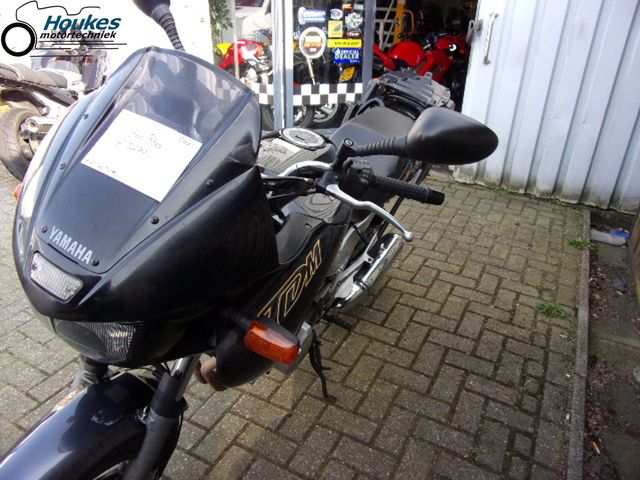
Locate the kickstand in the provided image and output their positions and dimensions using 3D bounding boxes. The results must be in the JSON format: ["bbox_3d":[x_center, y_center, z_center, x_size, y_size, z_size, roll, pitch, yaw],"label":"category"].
[{"bbox_3d":[0.008,0.457,1.608,0.075,0.315,0.070,1,26,31],"label":"kickstand"}]

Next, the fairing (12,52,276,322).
[{"bbox_3d":[-0.308,-0.081,0.788,0.420,0.430,0.370,28,35,17],"label":"fairing"}]

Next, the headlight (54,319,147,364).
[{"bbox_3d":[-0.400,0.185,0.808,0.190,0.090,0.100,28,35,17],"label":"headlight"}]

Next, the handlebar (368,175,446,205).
[{"bbox_3d":[0.190,-0.111,0.975,0.170,0.037,0.037,11,25,-13],"label":"handlebar"}]

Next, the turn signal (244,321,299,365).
[{"bbox_3d":[-0.100,0.210,0.910,0.105,0.055,0.060,28,35,17],"label":"turn signal"}]

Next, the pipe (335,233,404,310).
[{"bbox_3d":[0.216,0.124,1.860,0.120,0.130,0.490,27,35,16],"label":"pipe"}]

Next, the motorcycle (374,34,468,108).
[{"bbox_3d":[1.131,-1.776,5.149,2.000,1.120,0.750,15,30,27],"label":"motorcycle"}]

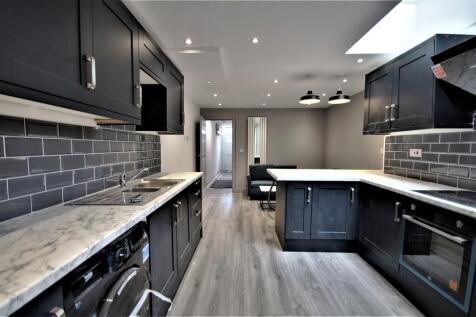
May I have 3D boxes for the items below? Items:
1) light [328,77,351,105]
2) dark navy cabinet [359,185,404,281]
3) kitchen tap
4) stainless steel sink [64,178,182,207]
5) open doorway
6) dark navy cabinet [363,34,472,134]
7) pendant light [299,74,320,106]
[{"bbox_3d":[1.492,-1.004,2.887,0.320,0.415,0.320,0,3,2],"label":"light"},{"bbox_3d":[1.687,0.649,1.986,0.580,0.730,0.650,0,3,2],"label":"dark navy cabinet"},{"bbox_3d":[-0.938,0.178,1.826,0.250,0.160,0.130,0,3,-10],"label":"kitchen tap"},{"bbox_3d":[-0.809,0.336,1.724,0.490,0.160,0.985,0,3,2],"label":"stainless steel sink"},{"bbox_3d":[-0.540,-0.052,5.524,0.800,2.030,0.120,0,3,2],"label":"open doorway"},{"bbox_3d":[1.835,-0.679,2.158,0.310,0.780,0.985,0,3,2],"label":"dark navy cabinet"},{"bbox_3d":[1.054,-1.005,2.899,0.320,0.415,0.320,0,3,2],"label":"pendant light"}]

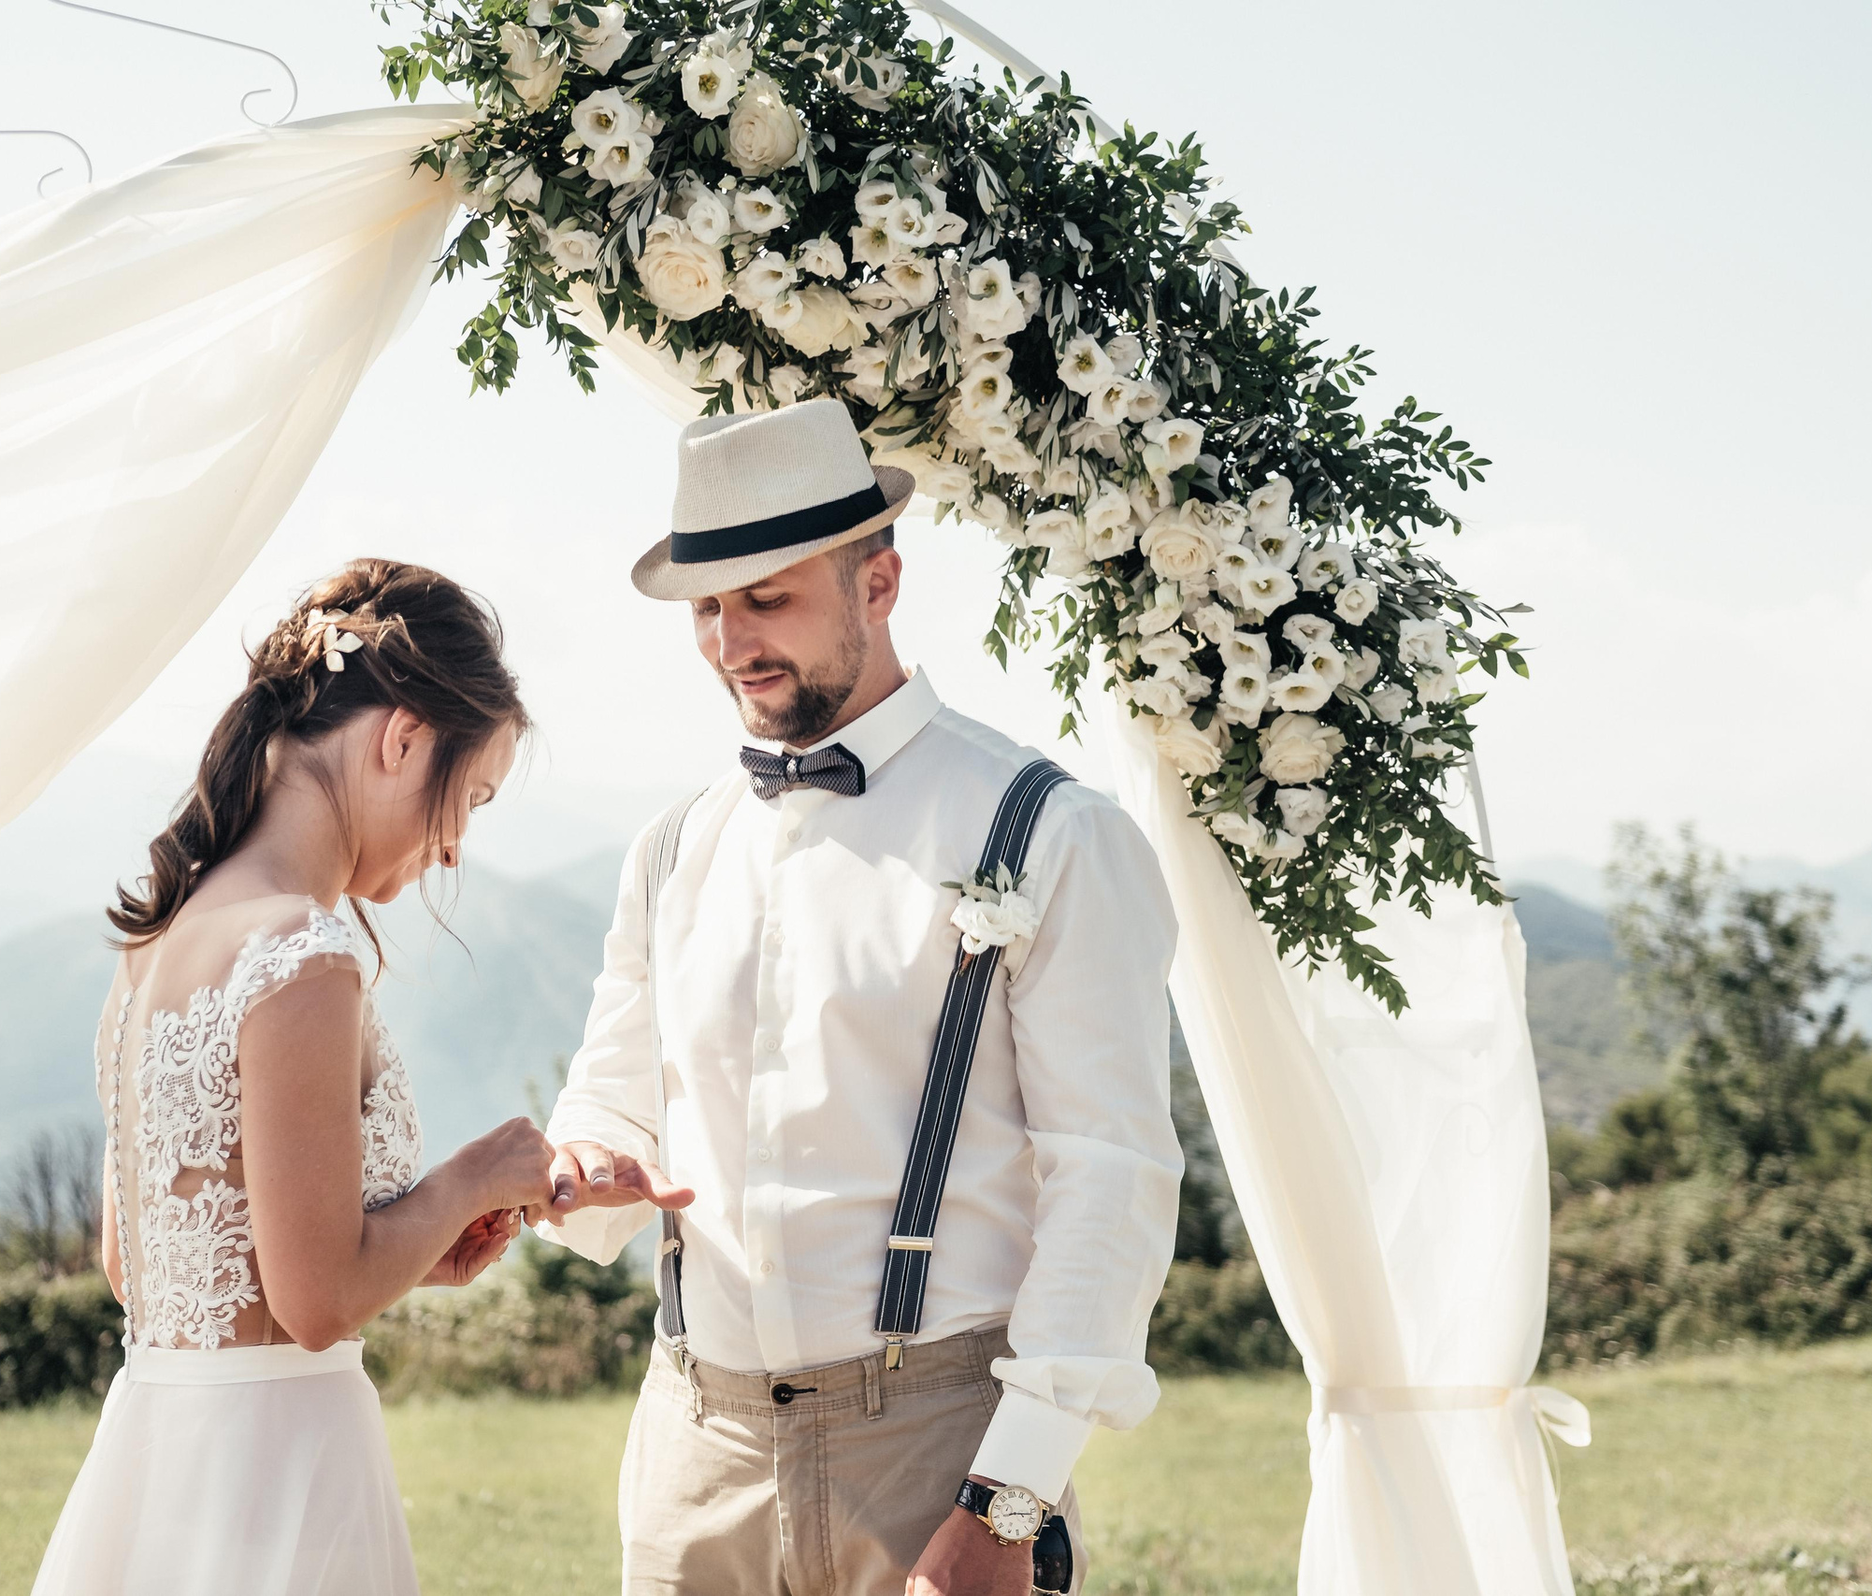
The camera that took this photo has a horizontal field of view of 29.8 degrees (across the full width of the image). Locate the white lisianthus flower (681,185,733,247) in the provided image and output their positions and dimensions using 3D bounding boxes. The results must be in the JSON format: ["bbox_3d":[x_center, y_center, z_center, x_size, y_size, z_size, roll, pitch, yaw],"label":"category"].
[{"bbox_3d":[-0.229,-0.581,3.520,0.051,0.054,0.046,0,18,0],"label":"white lisianthus flower"}]

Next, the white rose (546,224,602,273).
[{"bbox_3d":[-0.359,-0.545,3.500,0.054,0.047,0.047,0,-2,6],"label":"white rose"}]

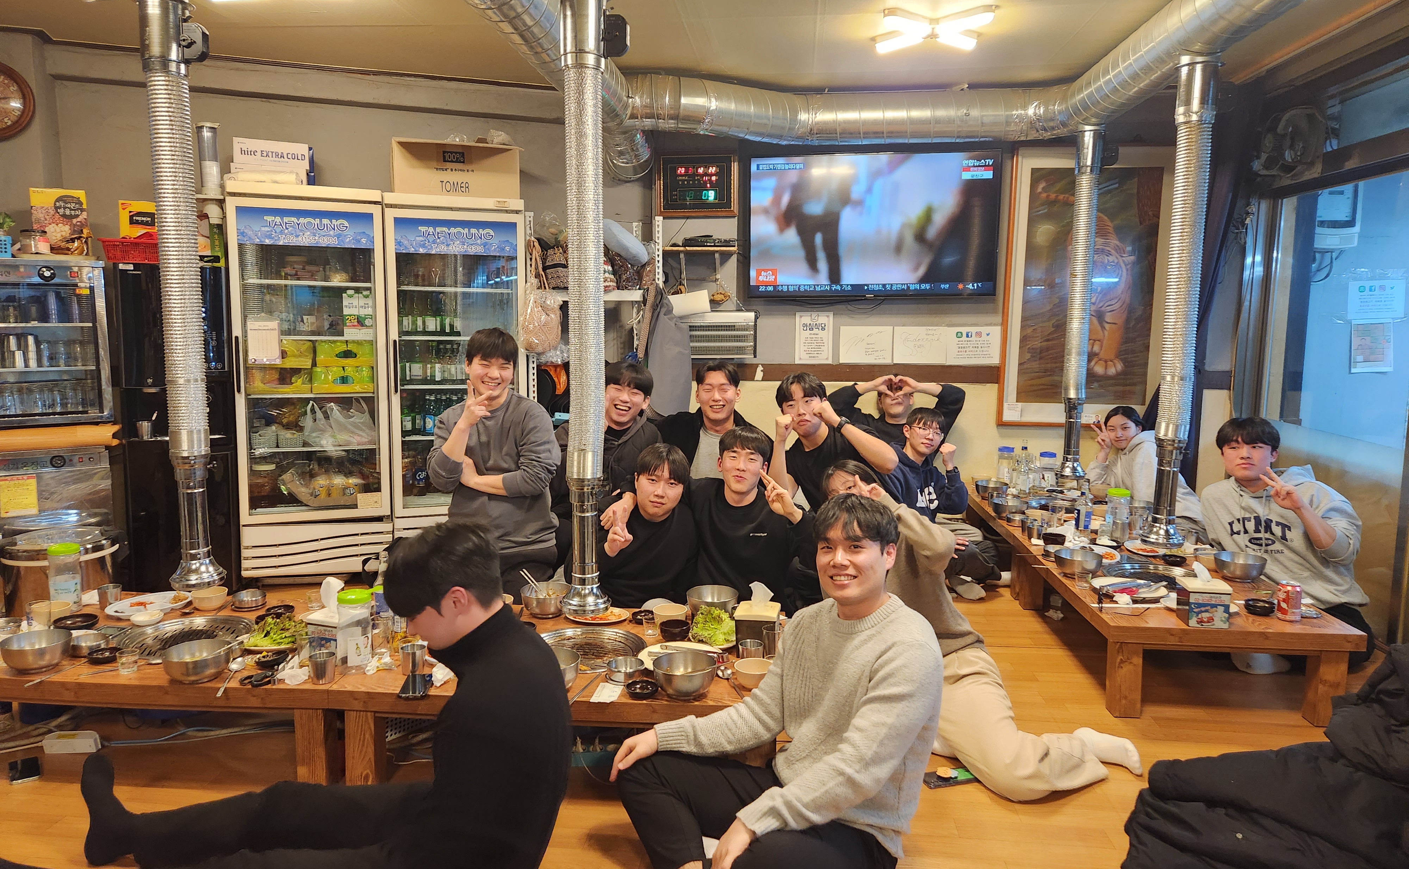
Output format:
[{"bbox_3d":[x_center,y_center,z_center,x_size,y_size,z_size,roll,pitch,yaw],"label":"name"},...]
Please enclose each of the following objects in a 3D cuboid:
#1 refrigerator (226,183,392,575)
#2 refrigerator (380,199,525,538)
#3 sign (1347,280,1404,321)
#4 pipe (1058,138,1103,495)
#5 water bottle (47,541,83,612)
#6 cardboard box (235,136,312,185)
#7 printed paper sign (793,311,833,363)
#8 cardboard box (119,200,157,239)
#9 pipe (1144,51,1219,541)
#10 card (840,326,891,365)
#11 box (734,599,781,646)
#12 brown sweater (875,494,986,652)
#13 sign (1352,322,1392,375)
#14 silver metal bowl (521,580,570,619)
[{"bbox_3d":[-1.935,-0.254,4.643,0.642,1.819,0.660,-2,7,-22],"label":"refrigerator"},{"bbox_3d":[-1.322,-0.274,4.891,0.652,1.812,0.660,-2,7,-22],"label":"refrigerator"},{"bbox_3d":[3.782,-0.757,5.270,0.297,0.210,0.006,1,7,5],"label":"sign"},{"bbox_3d":[1.890,-0.648,4.709,0.145,1.750,0.145,0,6,0],"label":"pipe"},{"bbox_3d":[-2.084,0.465,3.045,0.092,0.218,0.092,0,6,0],"label":"water bottle"},{"bbox_3d":[-2.056,-1.303,4.460,0.320,0.220,0.210,-2,7,-21],"label":"cardboard box"},{"bbox_3d":[0.636,-0.559,5.430,0.215,0.297,0.008,2,7,8],"label":"printed paper sign"},{"bbox_3d":[-2.764,-1.022,4.650,0.235,0.275,0.110,-2,6,-25],"label":"cardboard box"},{"bbox_3d":[1.672,-0.451,3.303,0.155,1.700,0.155,1,7,5],"label":"pipe"},{"bbox_3d":[0.930,-0.514,5.400,0.300,0.210,0.008,2,7,8],"label":"card"},{"bbox_3d":[0.158,0.561,2.692,0.125,0.134,0.132,1,6,8],"label":"box"},{"bbox_3d":[0.609,0.392,2.720,0.460,0.520,0.380,6,8,37],"label":"brown sweater"},{"bbox_3d":[3.758,-0.496,5.270,0.210,0.293,0.004,1,6,8],"label":"sign"},{"bbox_3d":[-0.504,0.536,2.990,0.160,0.086,0.160,0,7,0],"label":"silver metal bowl"}]

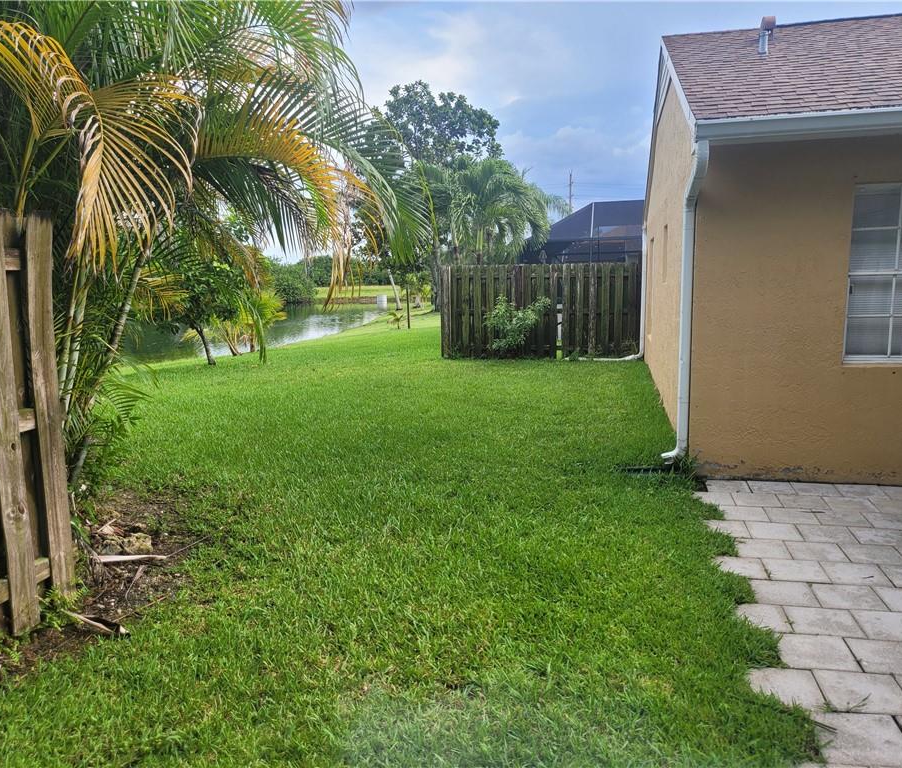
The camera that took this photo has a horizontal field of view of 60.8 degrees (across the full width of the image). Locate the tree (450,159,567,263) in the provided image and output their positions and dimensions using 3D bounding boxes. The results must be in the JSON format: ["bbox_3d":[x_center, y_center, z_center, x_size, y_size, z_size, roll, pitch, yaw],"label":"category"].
[{"bbox_3d":[1.461,-3.809,21.000,3.300,4.700,3.200,-1,8,0],"label":"tree"}]

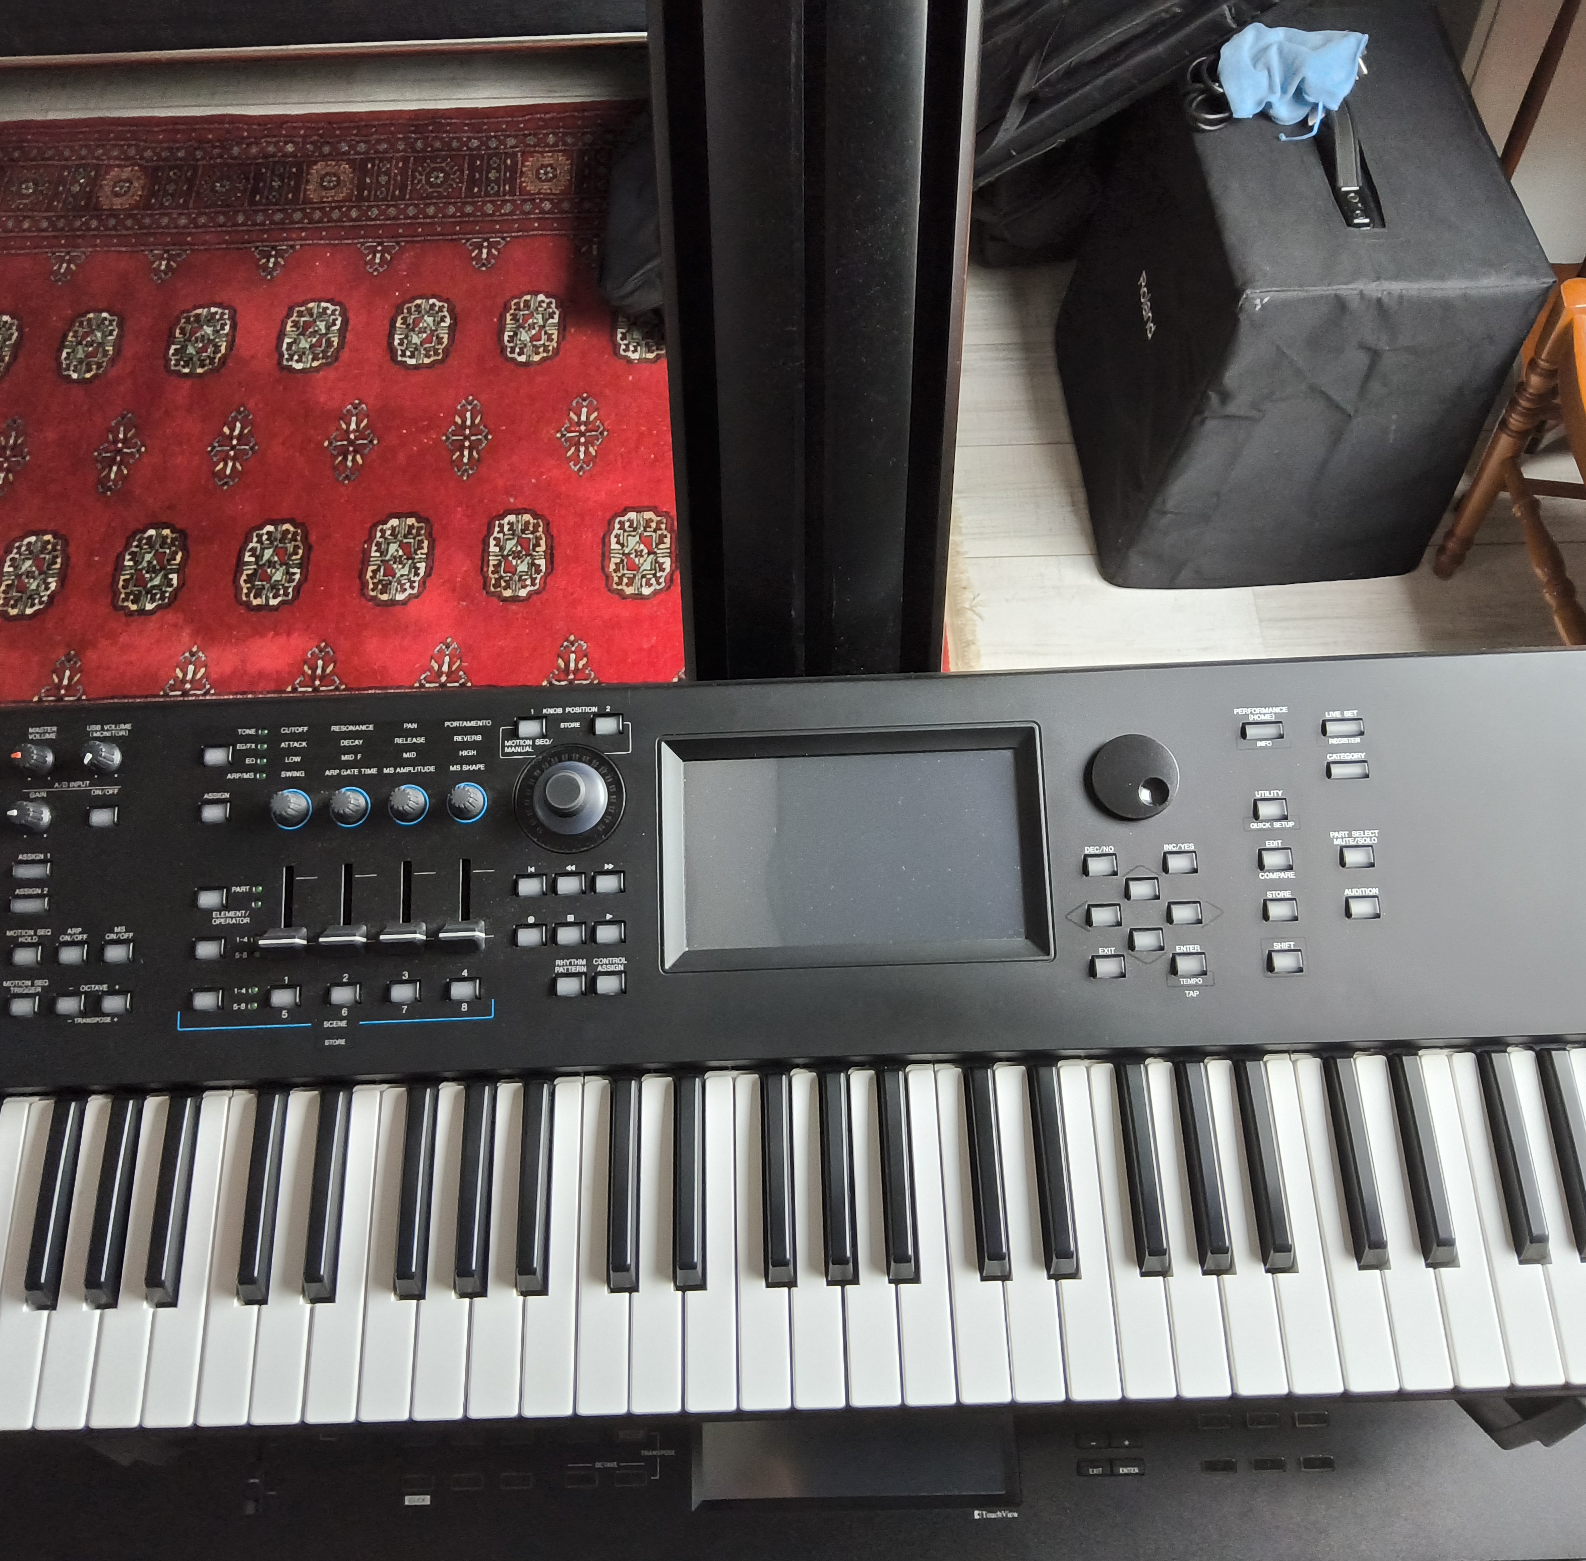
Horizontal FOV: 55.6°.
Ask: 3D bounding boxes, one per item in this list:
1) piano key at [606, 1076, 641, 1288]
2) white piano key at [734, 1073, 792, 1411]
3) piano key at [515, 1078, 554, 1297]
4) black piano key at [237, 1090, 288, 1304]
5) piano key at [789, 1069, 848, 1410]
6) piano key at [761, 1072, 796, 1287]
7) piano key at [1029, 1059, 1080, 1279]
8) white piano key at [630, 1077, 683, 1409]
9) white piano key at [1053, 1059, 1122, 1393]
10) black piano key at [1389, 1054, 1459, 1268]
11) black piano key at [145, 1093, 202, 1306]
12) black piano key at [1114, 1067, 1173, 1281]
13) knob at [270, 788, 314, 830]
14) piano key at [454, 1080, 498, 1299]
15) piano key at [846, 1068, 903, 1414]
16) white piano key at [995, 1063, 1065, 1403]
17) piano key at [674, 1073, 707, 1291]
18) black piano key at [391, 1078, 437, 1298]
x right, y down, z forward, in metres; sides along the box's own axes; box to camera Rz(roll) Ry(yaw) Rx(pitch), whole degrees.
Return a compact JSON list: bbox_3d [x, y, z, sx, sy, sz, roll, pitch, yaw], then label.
[{"bbox_3d":[-0.076,0.181,0.676,0.013,0.011,0.094,-2,69,1],"label":"piano key"},{"bbox_3d":[-0.013,0.206,0.680,0.022,0.020,0.146,-2,68,1],"label":"white piano key"},{"bbox_3d":[-0.117,0.182,0.677,0.013,0.011,0.094,-2,69,1],"label":"piano key"},{"bbox_3d":[-0.241,0.187,0.680,0.013,0.012,0.093,-2,68,1],"label":"black piano key"},{"bbox_3d":[0.010,0.206,0.678,0.023,0.019,0.144,-2,68,1],"label":"piano key"},{"bbox_3d":[-0.006,0.178,0.674,0.013,0.013,0.093,-2,68,1],"label":"piano key"},{"bbox_3d":[0.118,0.175,0.673,0.013,0.013,0.091,-2,68,1],"label":"piano key"},{"bbox_3d":[-0.060,0.208,0.679,0.023,0.019,0.144,-2,68,1],"label":"white piano key"},{"bbox_3d":[0.128,0.201,0.677,0.022,0.018,0.142,-2,68,1],"label":"white piano key"},{"bbox_3d":[0.283,0.167,0.670,0.013,0.011,0.094,-2,69,1],"label":"black piano key"},{"bbox_3d":[-0.281,0.189,0.679,0.013,0.013,0.094,-2,68,1],"label":"black piano key"},{"bbox_3d":[0.158,0.172,0.672,0.013,0.012,0.093,-2,68,1],"label":"black piano key"},{"bbox_3d":[-0.238,0.012,0.708,0.017,0.015,0.017,-2,78,1],"label":"knob"},{"bbox_3d":[-0.144,0.184,0.678,0.013,0.013,0.091,-2,68,1],"label":"piano key"},{"bbox_3d":[0.034,0.205,0.678,0.023,0.019,0.144,-2,68,1],"label":"piano key"},{"bbox_3d":[0.104,0.202,0.678,0.023,0.019,0.144,-2,69,1],"label":"white piano key"},{"bbox_3d":[-0.046,0.180,0.676,0.013,0.011,0.094,-2,69,1],"label":"piano key"},{"bbox_3d":[-0.170,0.184,0.679,0.013,0.012,0.093,-2,68,1],"label":"black piano key"}]

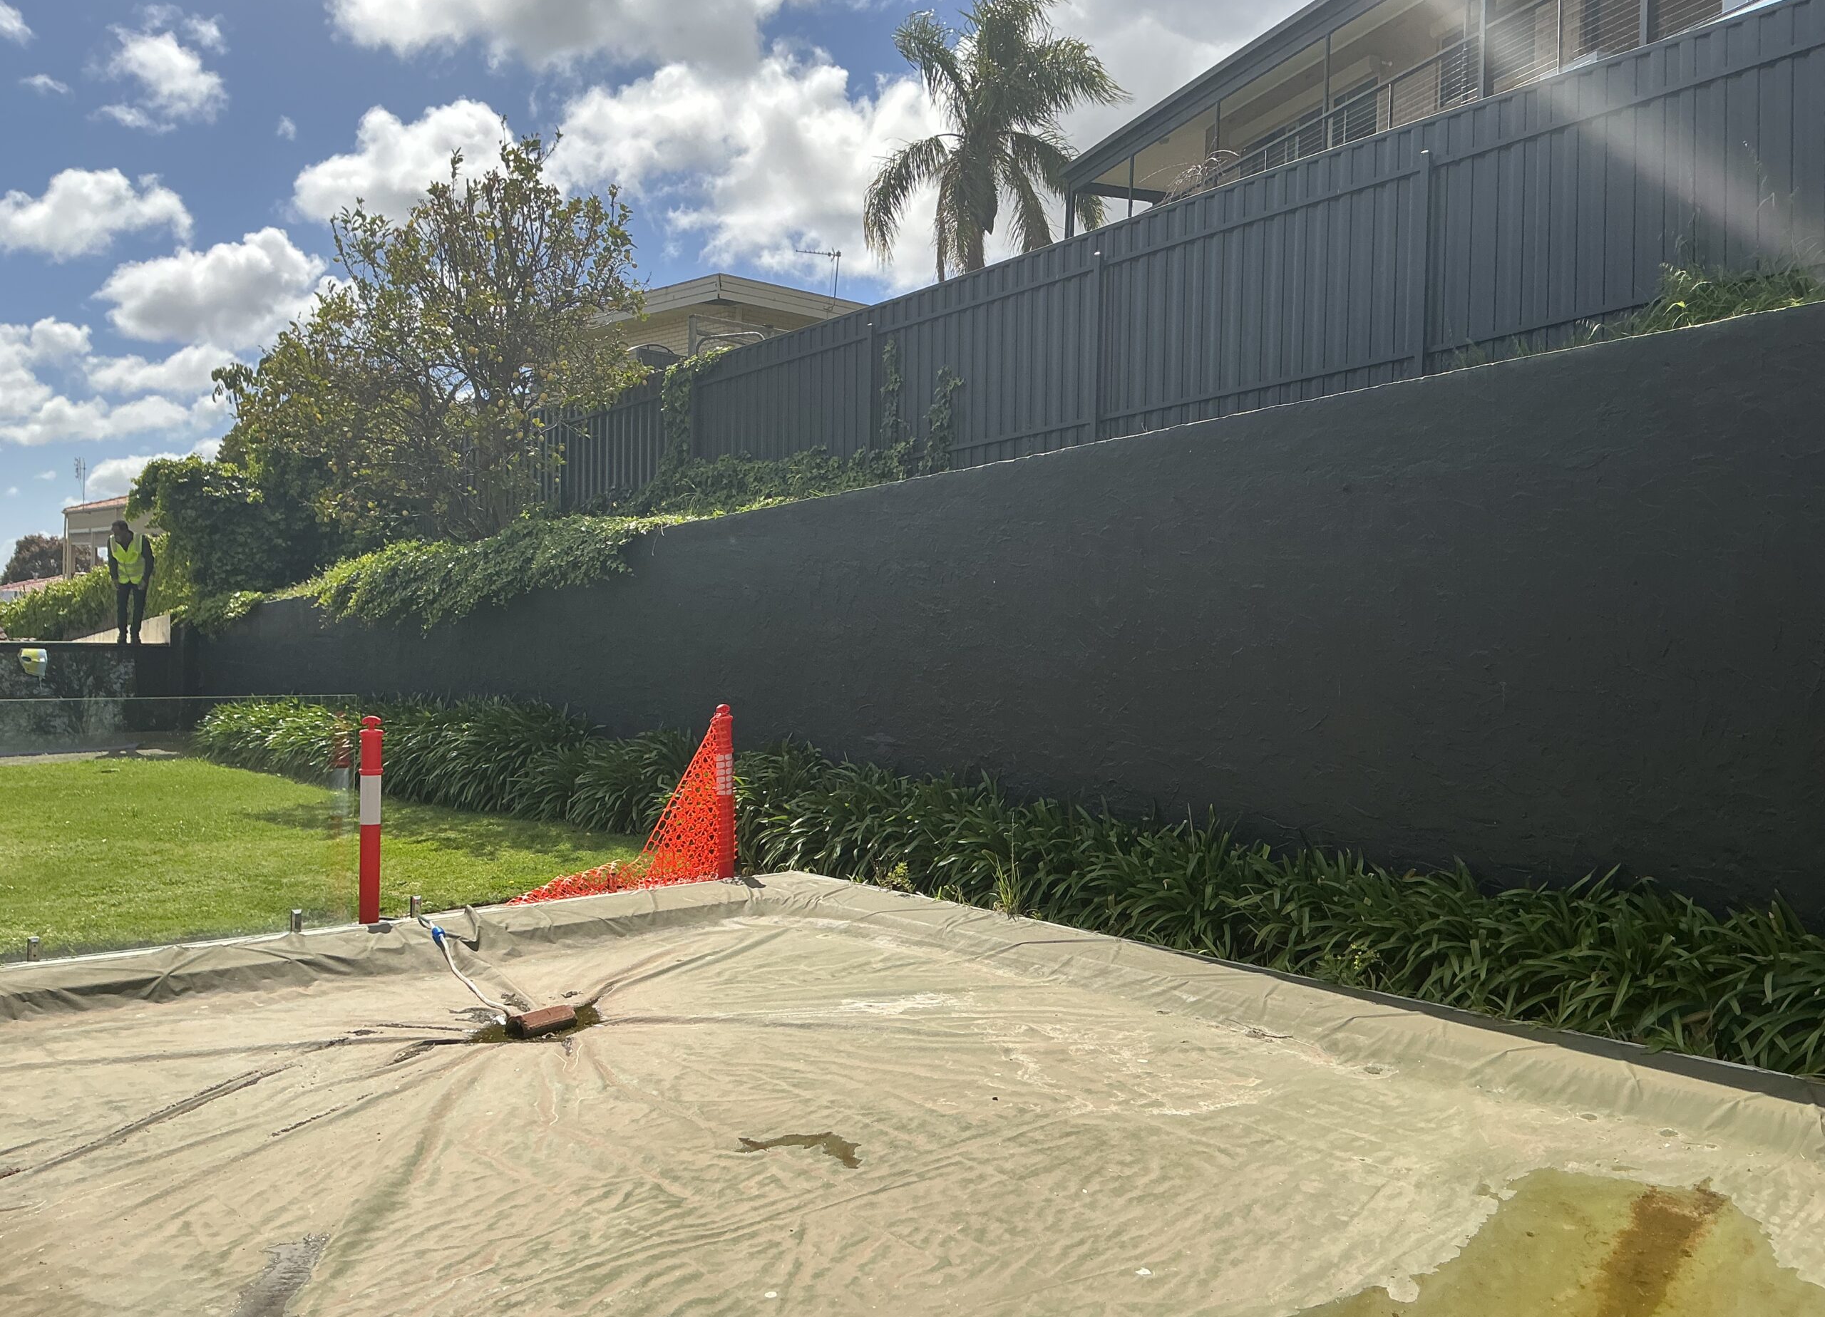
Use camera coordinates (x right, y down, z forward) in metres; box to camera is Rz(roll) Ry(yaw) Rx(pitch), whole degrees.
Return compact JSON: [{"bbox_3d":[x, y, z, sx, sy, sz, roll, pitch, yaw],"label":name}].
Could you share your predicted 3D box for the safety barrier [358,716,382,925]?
[{"bbox_3d":[-2.945,0.880,8.030,0.130,1.130,0.130,1,0,-20],"label":"safety barrier"}]

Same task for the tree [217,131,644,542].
[{"bbox_3d":[-5.230,-3.530,16.100,4.400,4.350,4.000,1,0,-18],"label":"tree"}]

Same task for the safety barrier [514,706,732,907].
[{"bbox_3d":[-1.800,0.875,9.320,1.540,1.130,0.280,1,1,-43],"label":"safety barrier"}]

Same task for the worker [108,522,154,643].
[{"bbox_3d":[-10.900,-1.070,20.600,0.630,1.720,0.450,1,1,-25],"label":"worker"}]

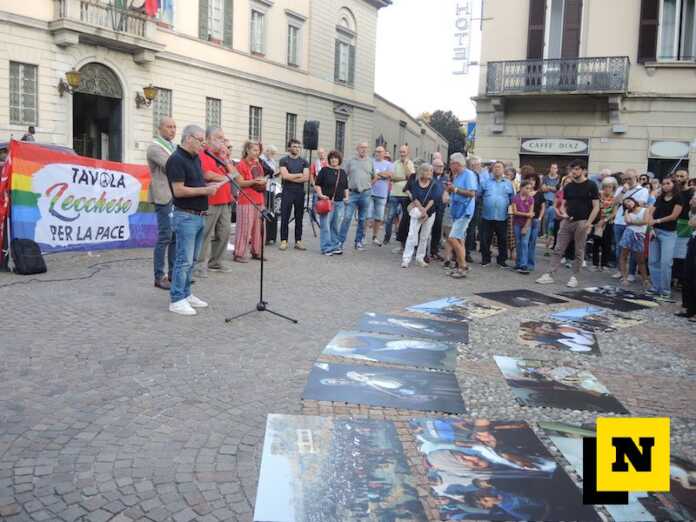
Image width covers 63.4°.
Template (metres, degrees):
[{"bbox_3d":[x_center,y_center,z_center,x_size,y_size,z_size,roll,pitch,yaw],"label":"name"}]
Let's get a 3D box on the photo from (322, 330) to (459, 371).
[{"bbox_3d":[0.353,0.698,4.526,1.000,0.010,0.700,5,9,9],"label":"photo"}]

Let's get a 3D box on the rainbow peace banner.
[{"bbox_3d":[-3.571,-0.812,7.846,0.060,1.370,2.050,11,12,40],"label":"rainbow peace banner"}]

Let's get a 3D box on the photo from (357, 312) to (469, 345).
[{"bbox_3d":[0.625,0.601,5.227,1.000,0.010,0.700,5,9,10],"label":"photo"}]

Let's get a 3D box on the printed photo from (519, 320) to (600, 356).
[{"bbox_3d":[1.937,0.686,5.197,0.690,0.010,0.900,6,10,18],"label":"printed photo"}]

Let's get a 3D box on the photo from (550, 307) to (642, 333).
[{"bbox_3d":[2.693,0.602,5.997,0.960,0.010,0.690,-5,13,-43],"label":"photo"}]

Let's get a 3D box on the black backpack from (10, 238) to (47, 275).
[{"bbox_3d":[-3.717,-0.082,6.610,0.350,0.400,0.220,-2,11,-30],"label":"black backpack"}]

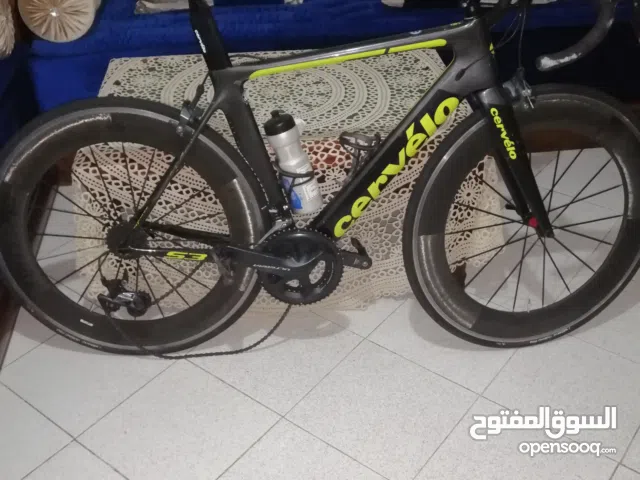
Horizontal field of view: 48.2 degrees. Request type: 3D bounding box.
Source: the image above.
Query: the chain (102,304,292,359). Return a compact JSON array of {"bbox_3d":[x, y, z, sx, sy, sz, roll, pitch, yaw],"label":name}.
[{"bbox_3d":[-0.297,0.232,1.794,0.465,0.166,0.036,-1,34,0],"label":"chain"}]

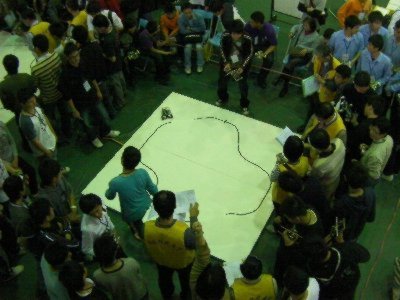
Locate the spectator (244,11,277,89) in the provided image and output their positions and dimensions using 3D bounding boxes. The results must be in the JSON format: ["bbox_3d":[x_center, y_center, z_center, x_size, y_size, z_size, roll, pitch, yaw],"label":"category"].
[{"bbox_3d":[0.975,-1.689,7.141,0.550,1.270,0.800,10,49,12],"label":"spectator"}]

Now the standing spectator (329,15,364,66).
[{"bbox_3d":[2.021,-1.163,6.300,0.520,1.680,0.420,3,47,6],"label":"standing spectator"}]

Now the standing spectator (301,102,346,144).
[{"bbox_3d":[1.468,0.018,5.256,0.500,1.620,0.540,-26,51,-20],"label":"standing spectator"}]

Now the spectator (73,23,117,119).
[{"bbox_3d":[-1.451,-1.054,6.381,0.420,1.670,0.520,-1,47,2],"label":"spectator"}]

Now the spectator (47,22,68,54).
[{"bbox_3d":[-1.874,-1.122,6.474,0.420,1.660,0.520,26,53,24],"label":"spectator"}]

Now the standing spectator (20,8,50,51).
[{"bbox_3d":[-2.444,-1.594,7.172,0.700,1.350,0.550,10,49,12],"label":"standing spectator"}]

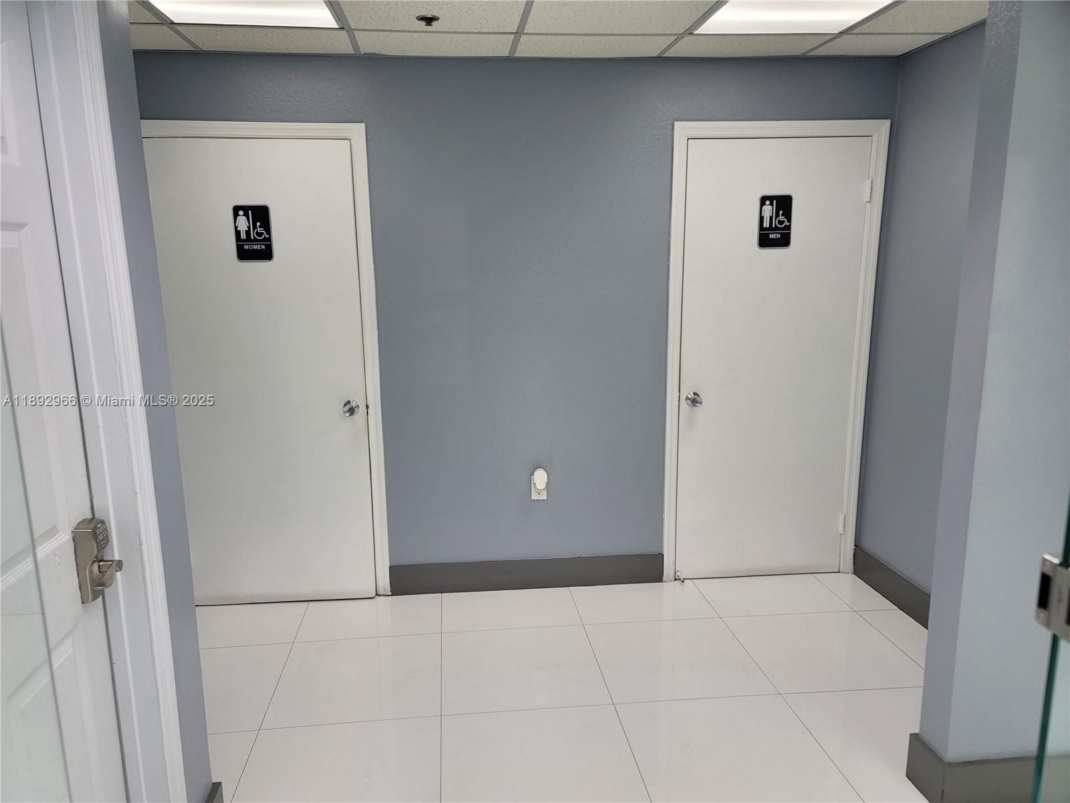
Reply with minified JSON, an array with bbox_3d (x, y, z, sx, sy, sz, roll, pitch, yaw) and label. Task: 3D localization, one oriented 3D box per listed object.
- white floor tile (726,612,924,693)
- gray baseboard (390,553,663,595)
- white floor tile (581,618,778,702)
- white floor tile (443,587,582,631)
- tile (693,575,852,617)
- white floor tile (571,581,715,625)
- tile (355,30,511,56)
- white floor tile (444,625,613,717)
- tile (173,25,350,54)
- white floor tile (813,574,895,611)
[{"bbox_3d":[1.145,0.987,3.097,0.603,0.014,0.589,-2,11,-6],"label":"white floor tile"},{"bbox_3d":[-0.028,0.811,3.636,1.293,0.145,0.016,-2,11,-6],"label":"gray baseboard"},{"bbox_3d":[0.546,1.005,3.032,0.603,0.014,0.589,-2,11,-6],"label":"white floor tile"},{"bbox_3d":[-0.108,0.931,3.444,0.603,0.014,0.387,-2,11,-6],"label":"white floor tile"},{"bbox_3d":[1.090,0.895,3.574,0.603,0.014,0.387,-2,11,-6],"label":"tile"},{"bbox_3d":[0.491,0.913,3.509,0.603,0.014,0.387,-2,11,-6],"label":"white floor tile"},{"bbox_3d":[-0.384,-1.389,2.990,0.609,0.016,0.361,-2,11,-6],"label":"tile"},{"bbox_3d":[-0.054,1.023,2.967,0.603,0.014,0.589,-2,11,-6],"label":"white floor tile"},{"bbox_3d":[-0.997,-1.368,2.915,0.598,0.016,0.378,-2,11,-6],"label":"tile"},{"bbox_3d":[1.481,0.884,3.616,0.182,0.014,0.387,-2,11,-6],"label":"white floor tile"}]

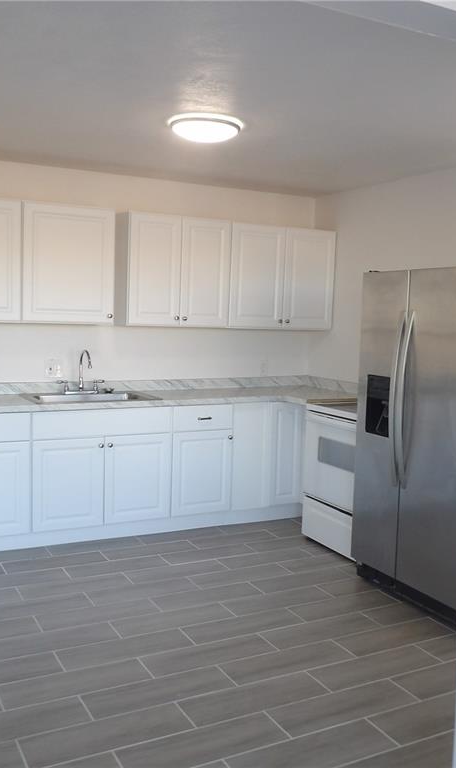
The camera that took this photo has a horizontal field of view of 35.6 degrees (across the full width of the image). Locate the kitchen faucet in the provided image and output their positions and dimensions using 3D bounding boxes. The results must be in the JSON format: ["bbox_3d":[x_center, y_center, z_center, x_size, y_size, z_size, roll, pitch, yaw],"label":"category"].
[{"bbox_3d":[-0.975,-0.075,4.830,0.060,0.298,0.225,-1,6,-27],"label":"kitchen faucet"}]

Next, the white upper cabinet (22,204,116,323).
[{"bbox_3d":[-1.105,-0.782,4.761,0.602,0.763,0.325,-1,6,-27],"label":"white upper cabinet"}]

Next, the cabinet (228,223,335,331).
[{"bbox_3d":[0.347,-0.812,5.502,0.917,0.763,0.325,-1,6,-27],"label":"cabinet"}]

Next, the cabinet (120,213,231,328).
[{"bbox_3d":[-0.404,-0.797,5.119,0.771,0.763,0.325,-1,6,-27],"label":"cabinet"}]

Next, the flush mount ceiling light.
[{"bbox_3d":[-0.115,-1.266,3.563,0.376,0.093,0.376,2,6,0],"label":"flush mount ceiling light"}]

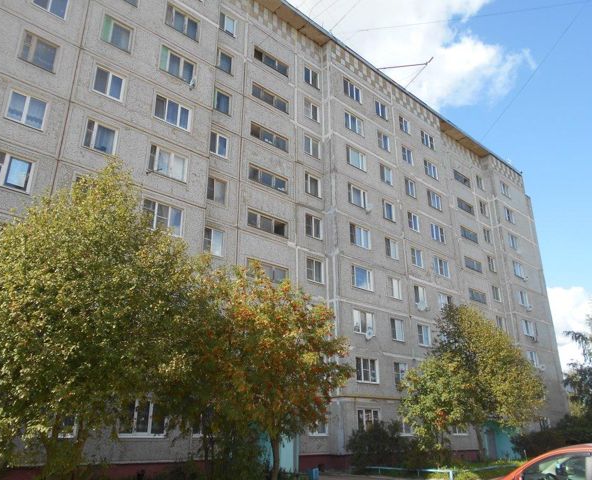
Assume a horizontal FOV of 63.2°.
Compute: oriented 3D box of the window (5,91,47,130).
[{"bbox_3d":[-10.321,-4.928,18.406,1.345,1.357,0.200,18,-27,-39],"label":"window"}]

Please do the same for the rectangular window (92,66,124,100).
[{"bbox_3d":[-8.231,-6.864,21.206,1.366,1.357,0.200,18,-27,-39],"label":"rectangular window"}]

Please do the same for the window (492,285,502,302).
[{"bbox_3d":[18.084,4.802,43.408,1.300,1.300,0.200,18,-28,-38],"label":"window"}]

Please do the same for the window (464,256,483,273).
[{"bbox_3d":[15.454,2.163,41.904,2.750,0.800,0.200,18,-28,-38],"label":"window"}]

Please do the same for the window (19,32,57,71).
[{"bbox_3d":[-10.322,-7.547,19.396,1.345,1.357,0.200,18,-27,-39],"label":"window"}]

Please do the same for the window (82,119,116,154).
[{"bbox_3d":[-8.275,-4.338,20.437,1.370,1.370,0.150,18,-27,-39],"label":"window"}]

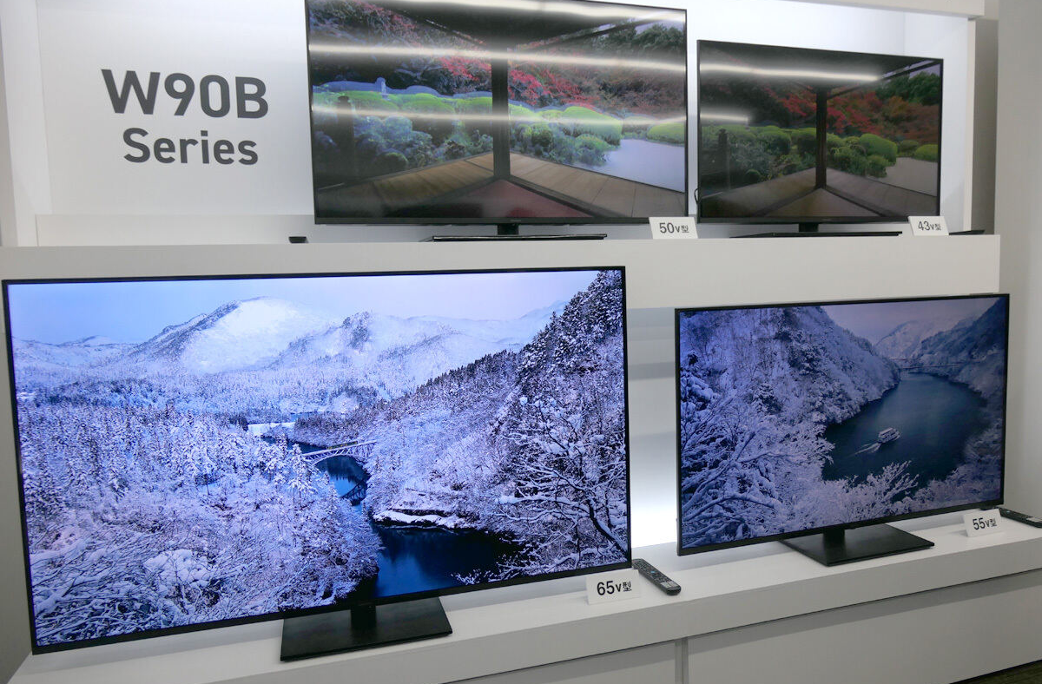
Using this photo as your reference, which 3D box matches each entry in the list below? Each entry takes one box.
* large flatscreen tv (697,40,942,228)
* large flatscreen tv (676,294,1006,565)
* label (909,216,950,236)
[{"bbox_3d":[0.998,-0.674,2.320,0.963,0.562,0.075,-3,5,-16],"label":"large flatscreen tv"},{"bbox_3d":[1.031,0.251,2.158,1.240,0.757,0.250,-3,5,-17],"label":"large flatscreen tv"},{"bbox_3d":[1.358,-0.387,2.320,0.146,0.069,0.025,-3,5,-16],"label":"label"}]

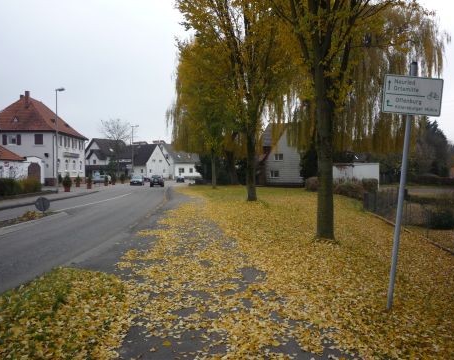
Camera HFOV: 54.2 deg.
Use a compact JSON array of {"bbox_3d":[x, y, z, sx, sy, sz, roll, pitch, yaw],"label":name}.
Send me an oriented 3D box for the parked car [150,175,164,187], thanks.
[{"bbox_3d":[-9.106,0.143,57.800,1.760,1.650,4.100,0,1,-7],"label":"parked car"}]

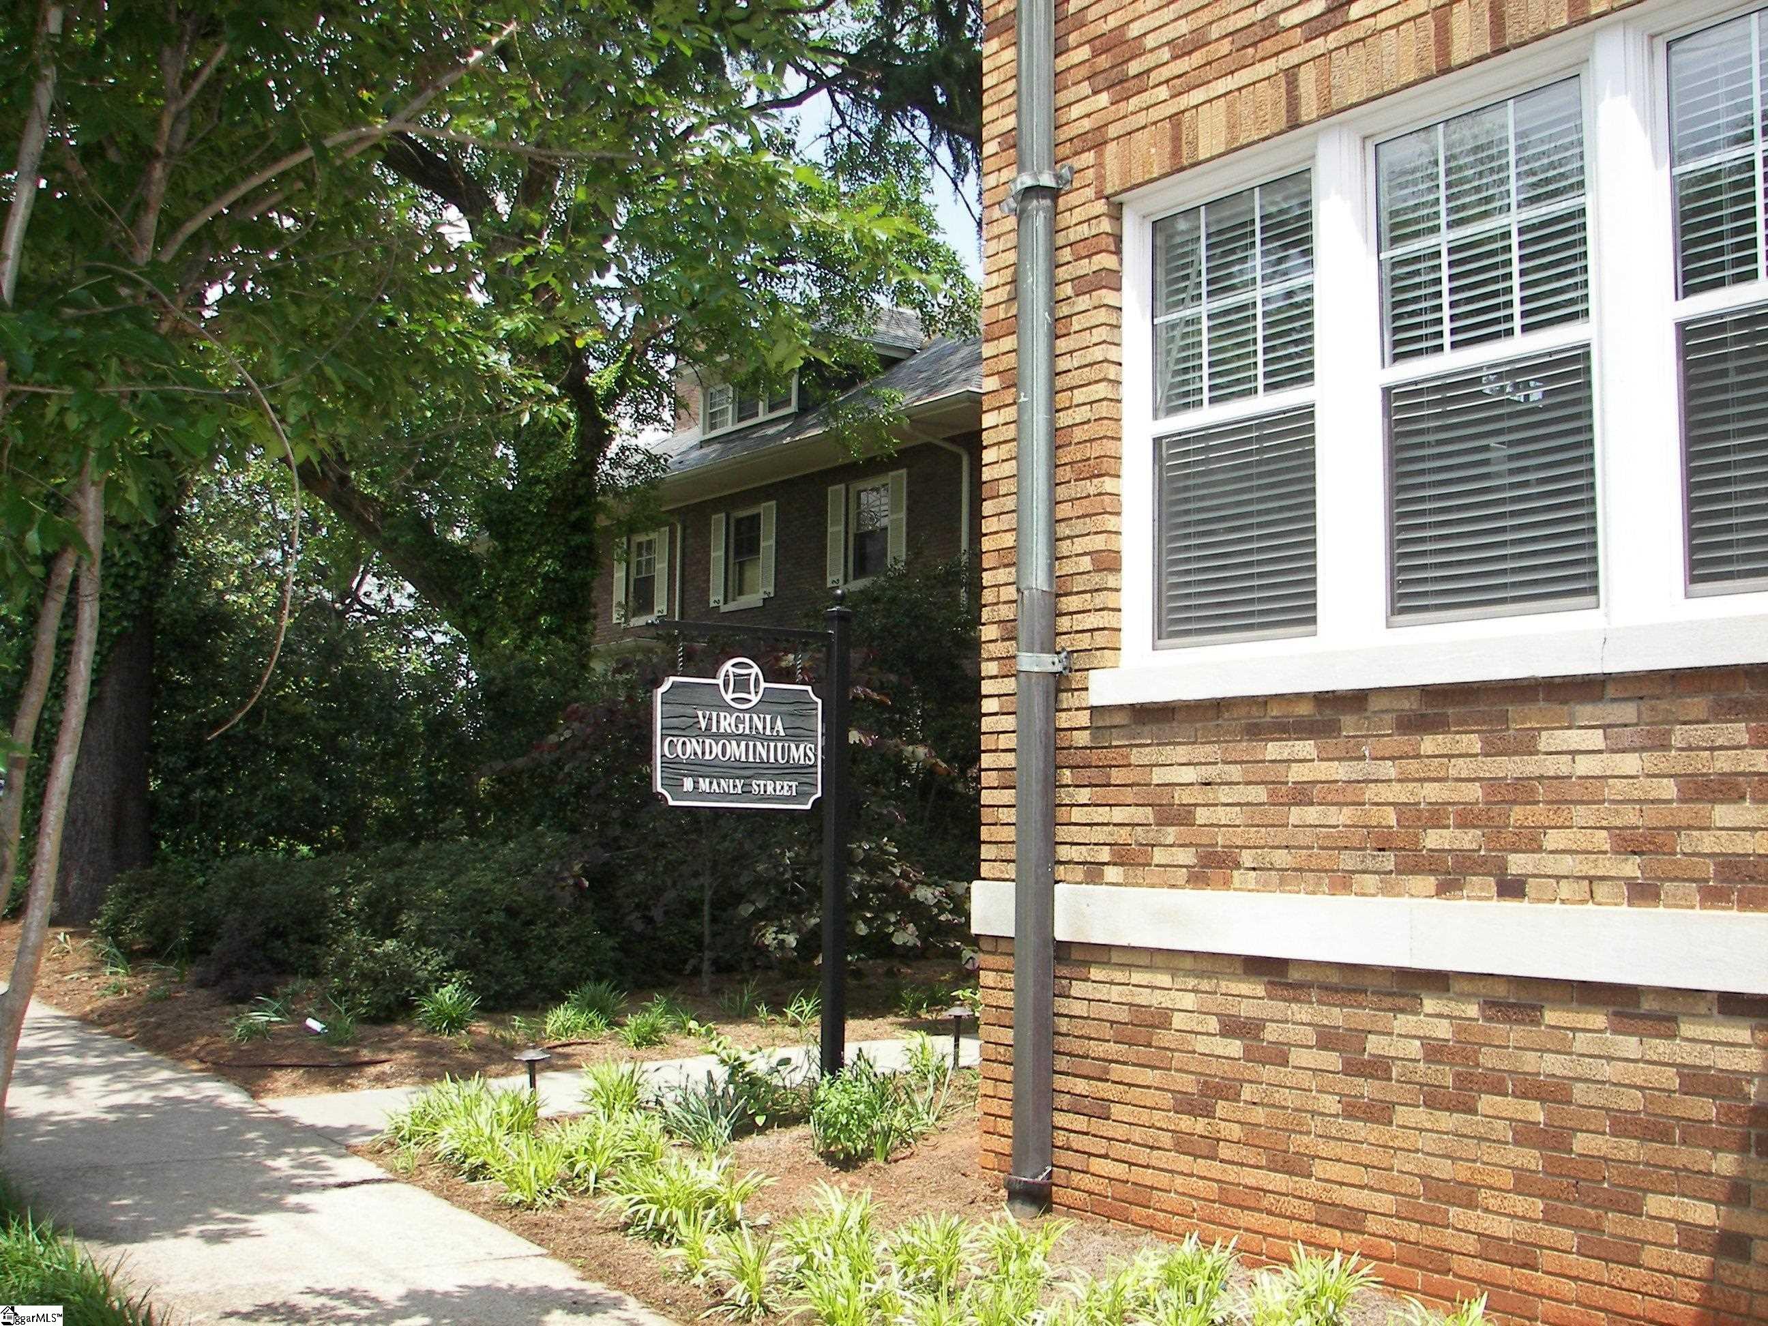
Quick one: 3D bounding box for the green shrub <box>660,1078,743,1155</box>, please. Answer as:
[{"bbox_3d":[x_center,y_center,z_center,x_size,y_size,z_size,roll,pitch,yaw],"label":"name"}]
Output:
[{"bbox_3d":[-0.774,1.923,7.832,0.358,0.306,0.340,1,-5,-5],"label":"green shrub"}]

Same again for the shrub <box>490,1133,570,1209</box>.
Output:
[{"bbox_3d":[-1.307,1.874,6.813,0.291,0.258,0.306,1,-5,-11],"label":"shrub"}]

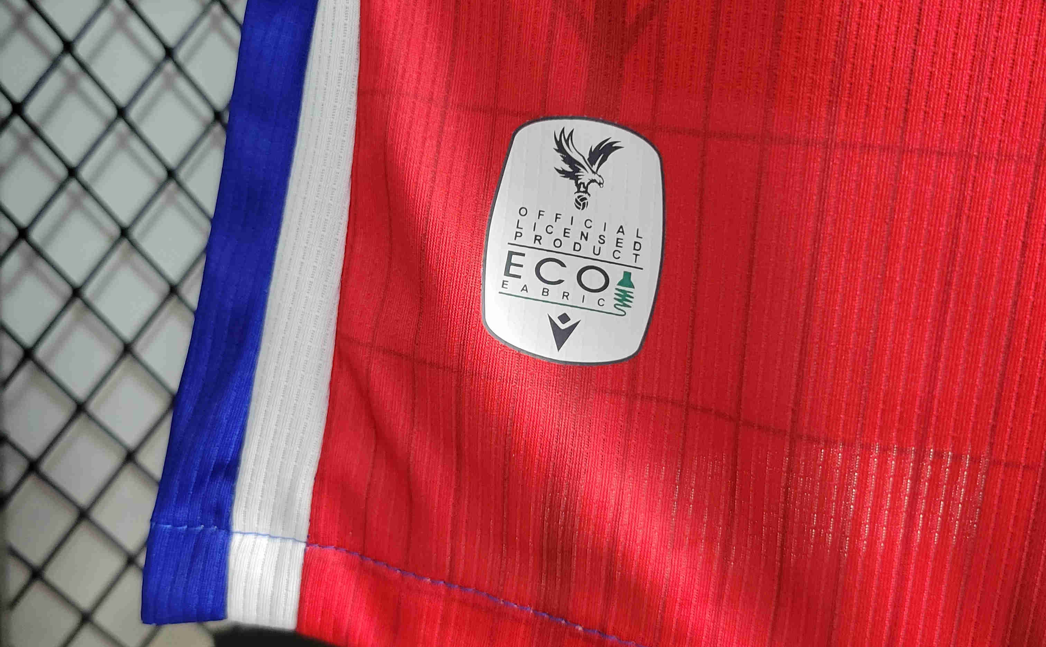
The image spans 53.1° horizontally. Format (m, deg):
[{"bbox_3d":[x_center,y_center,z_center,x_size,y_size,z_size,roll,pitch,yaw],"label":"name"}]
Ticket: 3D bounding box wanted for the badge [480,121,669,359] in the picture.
[{"bbox_3d":[0.012,-0.019,0.250,0.044,0.060,0.002,13,17,20],"label":"badge"}]

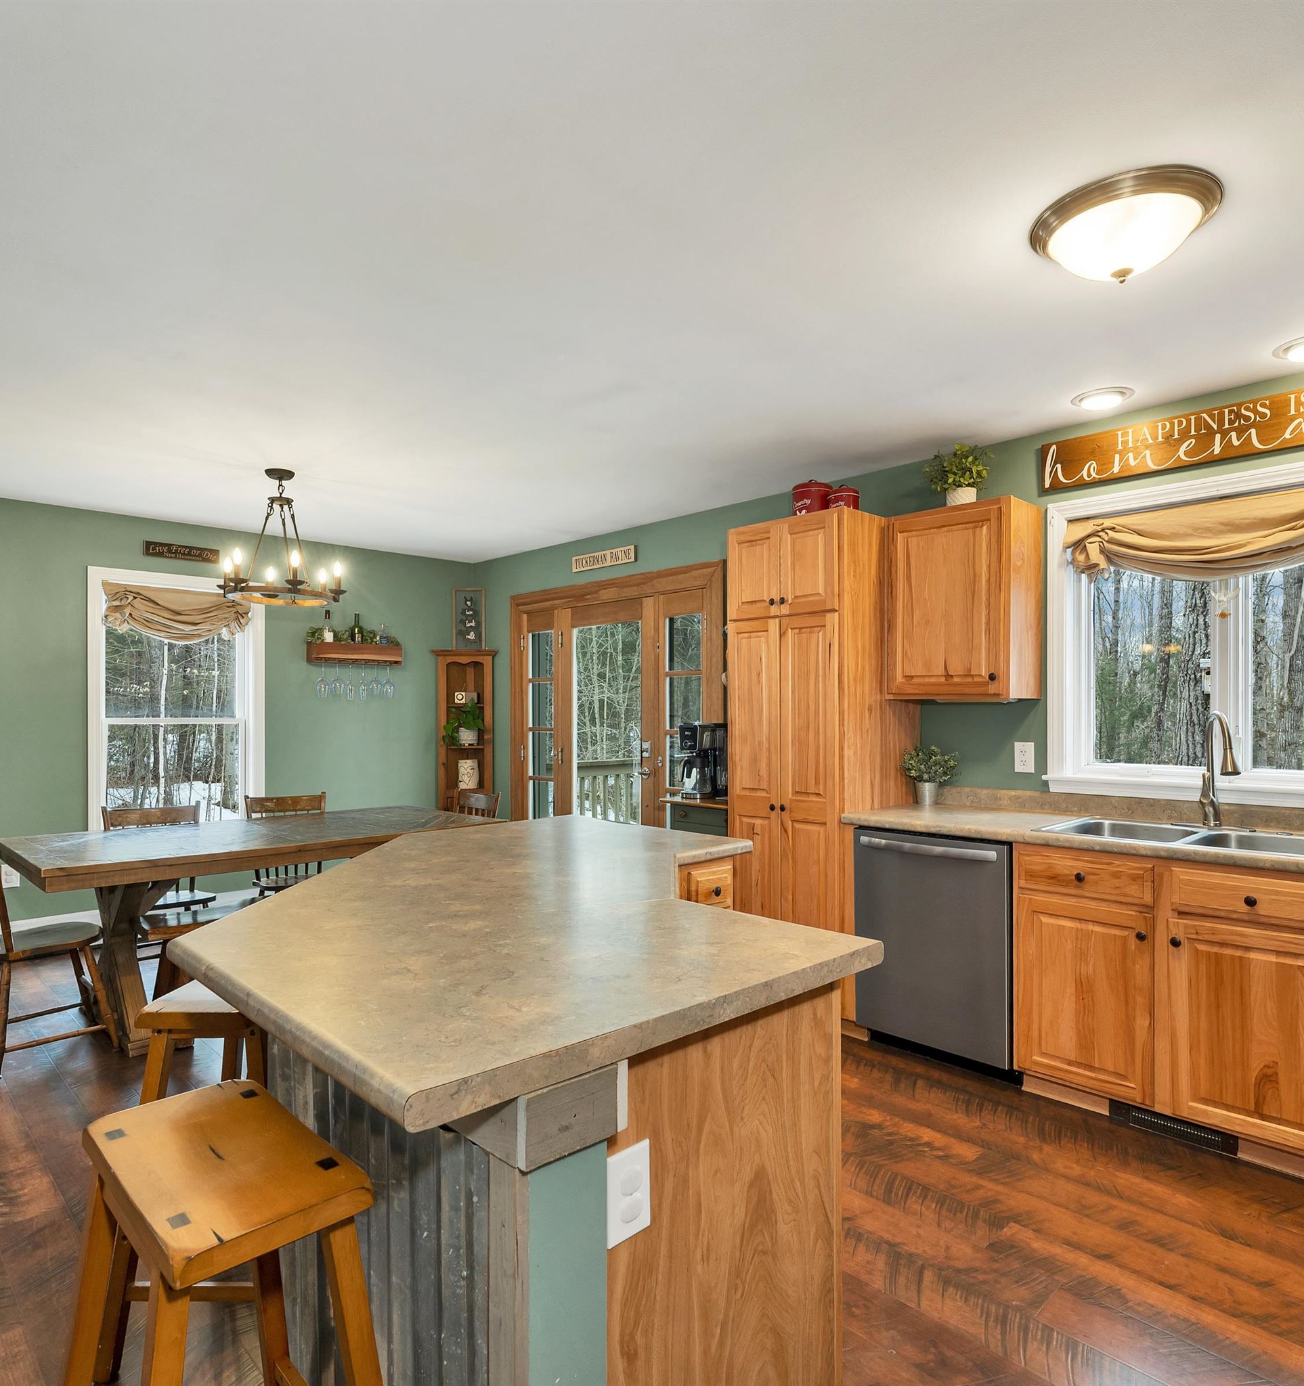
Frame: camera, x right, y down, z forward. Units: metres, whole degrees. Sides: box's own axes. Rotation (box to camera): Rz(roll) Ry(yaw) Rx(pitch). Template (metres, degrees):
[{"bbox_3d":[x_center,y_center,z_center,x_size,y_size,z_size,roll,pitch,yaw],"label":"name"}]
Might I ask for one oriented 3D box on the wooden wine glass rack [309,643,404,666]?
[{"bbox_3d":[-2.057,-0.265,5.621,0.125,0.138,0.630,-1,-1,44],"label":"wooden wine glass rack"}]

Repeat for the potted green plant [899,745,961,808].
[{"bbox_3d":[1.184,0.355,3.466,0.240,0.255,0.240,-1,-1,45],"label":"potted green plant"}]

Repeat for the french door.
[{"bbox_3d":[-0.294,0.369,5.145,1.970,2.150,0.120,-1,-1,44],"label":"french door"}]

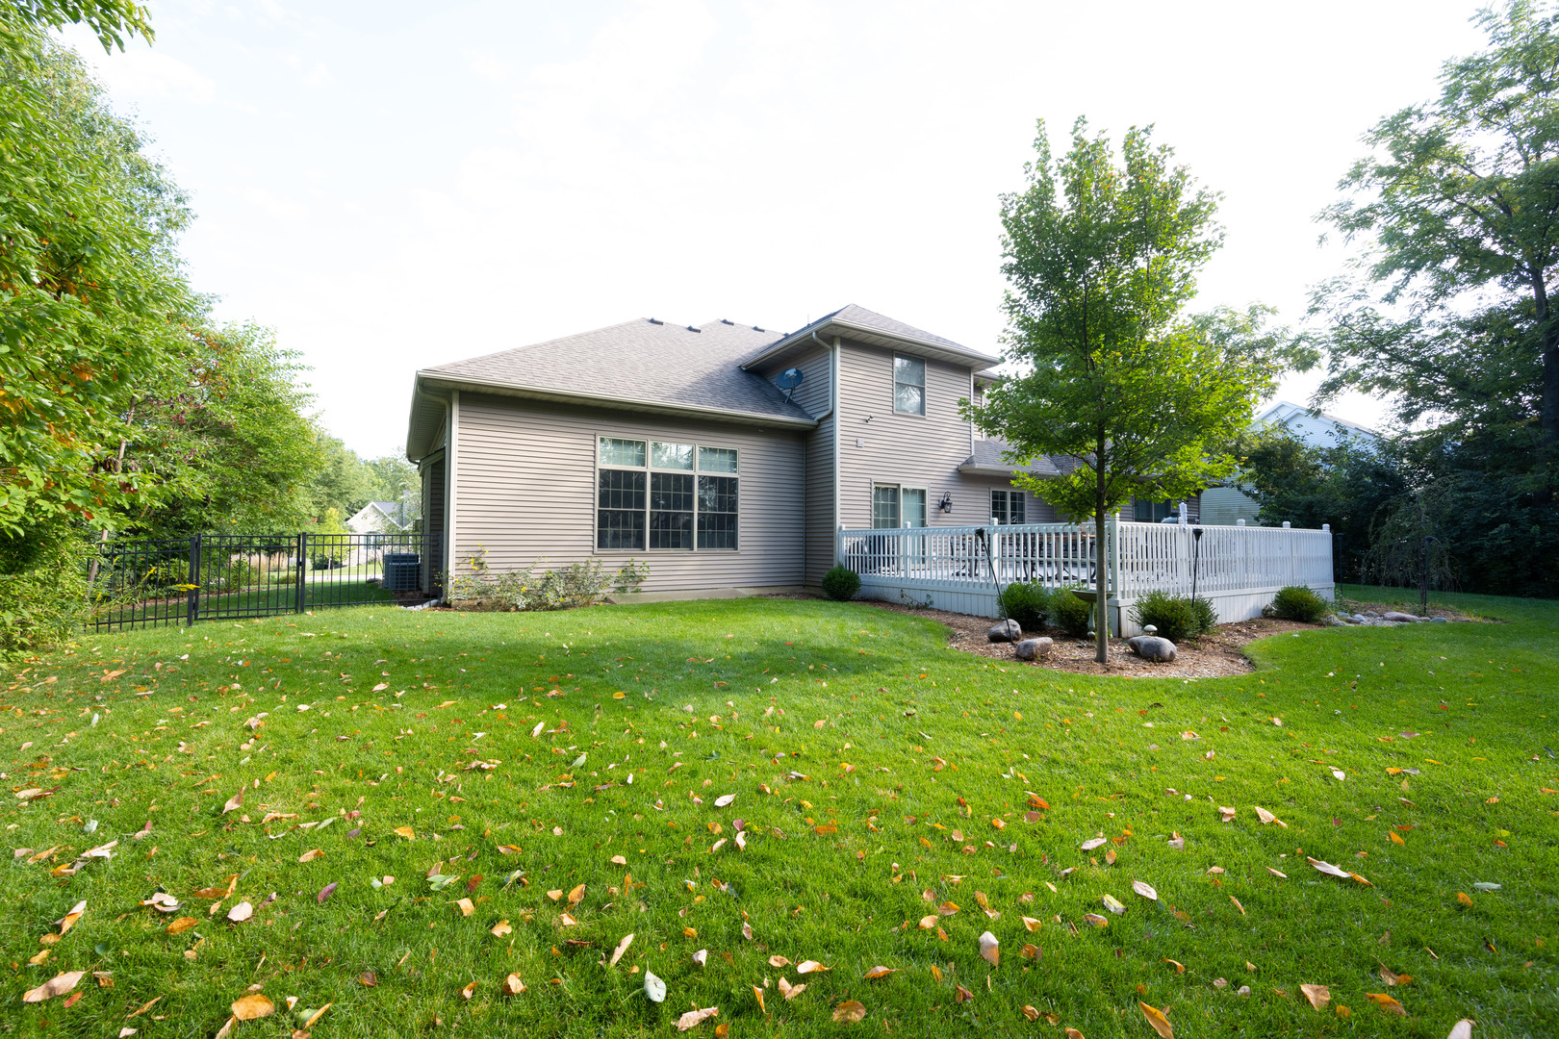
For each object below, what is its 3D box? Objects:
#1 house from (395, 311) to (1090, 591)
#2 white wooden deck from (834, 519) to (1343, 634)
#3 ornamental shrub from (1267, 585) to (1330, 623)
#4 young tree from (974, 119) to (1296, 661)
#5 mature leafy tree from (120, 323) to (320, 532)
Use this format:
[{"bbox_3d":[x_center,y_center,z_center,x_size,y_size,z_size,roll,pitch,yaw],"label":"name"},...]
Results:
[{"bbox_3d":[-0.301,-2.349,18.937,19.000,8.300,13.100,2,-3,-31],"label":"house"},{"bbox_3d":[6.038,0.936,12.494,7.430,1.640,6.130,2,-3,-31],"label":"white wooden deck"},{"bbox_3d":[8.141,1.294,9.560,0.840,0.570,0.820,-2,-3,40],"label":"ornamental shrub"},{"bbox_3d":[3.594,-1.465,6.726,3.150,6.000,3.100,-1,-3,28],"label":"young tree"},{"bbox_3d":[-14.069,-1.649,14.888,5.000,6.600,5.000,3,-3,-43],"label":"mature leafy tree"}]

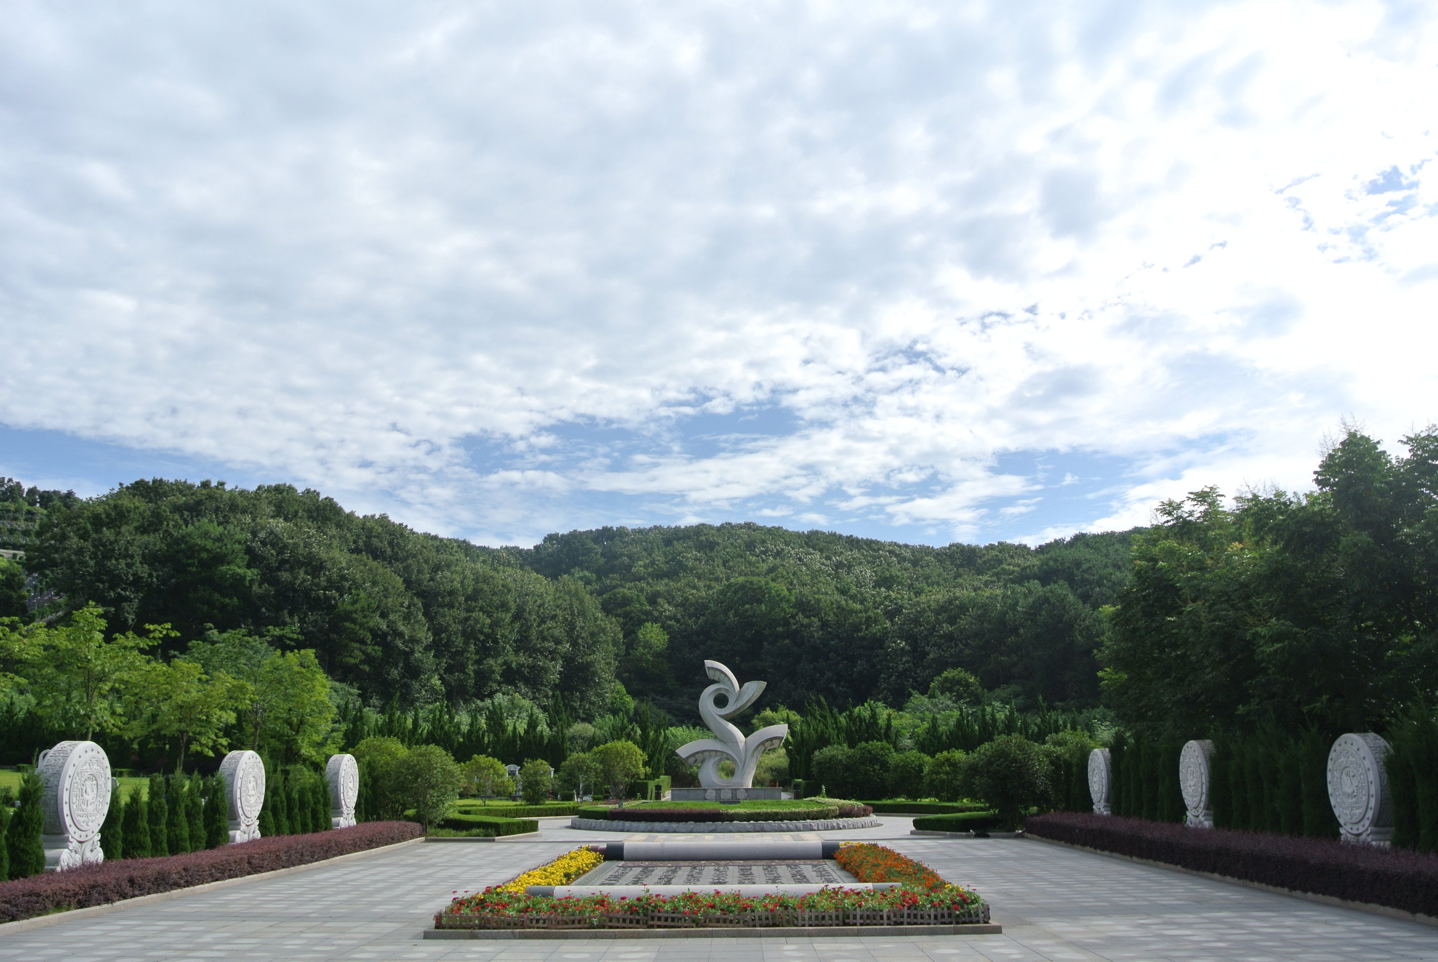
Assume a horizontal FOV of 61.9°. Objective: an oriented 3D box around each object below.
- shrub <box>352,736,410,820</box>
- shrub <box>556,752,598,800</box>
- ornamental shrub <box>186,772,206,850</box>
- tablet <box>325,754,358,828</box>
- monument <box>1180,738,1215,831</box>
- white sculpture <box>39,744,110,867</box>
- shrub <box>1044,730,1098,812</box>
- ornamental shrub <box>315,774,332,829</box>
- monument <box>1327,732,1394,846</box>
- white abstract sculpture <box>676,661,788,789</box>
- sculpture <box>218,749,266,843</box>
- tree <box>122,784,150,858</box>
[{"bbox_3d":[-10.279,9.115,36.339,2.024,2.672,2.024,0,-14,0],"label":"shrub"},{"bbox_3d":[-7.614,15.767,63.885,2.277,2.652,2.227,0,-14,0],"label":"shrub"},{"bbox_3d":[-9.448,6.092,21.652,0.437,1.680,0.437,-1,-14,0],"label":"ornamental shrub"},{"bbox_3d":[-9.366,7.873,29.902,0.386,2.050,1.445,-1,-14,0],"label":"tablet"},{"bbox_3d":[9.400,6.133,23.344,0.386,2.050,1.445,-1,-14,0],"label":"monument"},{"bbox_3d":[-9.406,4.810,17.312,0.520,2.100,1.420,0,-14,0],"label":"white sculpture"},{"bbox_3d":[10.998,9.190,37.464,1.680,2.738,1.680,-1,-14,0],"label":"shrub"},{"bbox_3d":[-9.378,7.783,28.492,0.420,1.596,0.420,-1,-14,0],"label":"ornamental shrub"},{"bbox_3d":[9.363,4.700,17.115,0.480,2.110,1.420,0,-14,0],"label":"monument"},{"bbox_3d":[0.445,8.071,39.809,3.765,4.170,1.113,0,-14,0],"label":"white abstract sculpture"},{"bbox_3d":[-10.290,6.877,25.893,0.425,2.085,1.660,0,-14,0],"label":"sculpture"},{"bbox_3d":[-9.303,5.577,19.183,0.450,1.460,0.450,0,-14,0],"label":"tree"}]

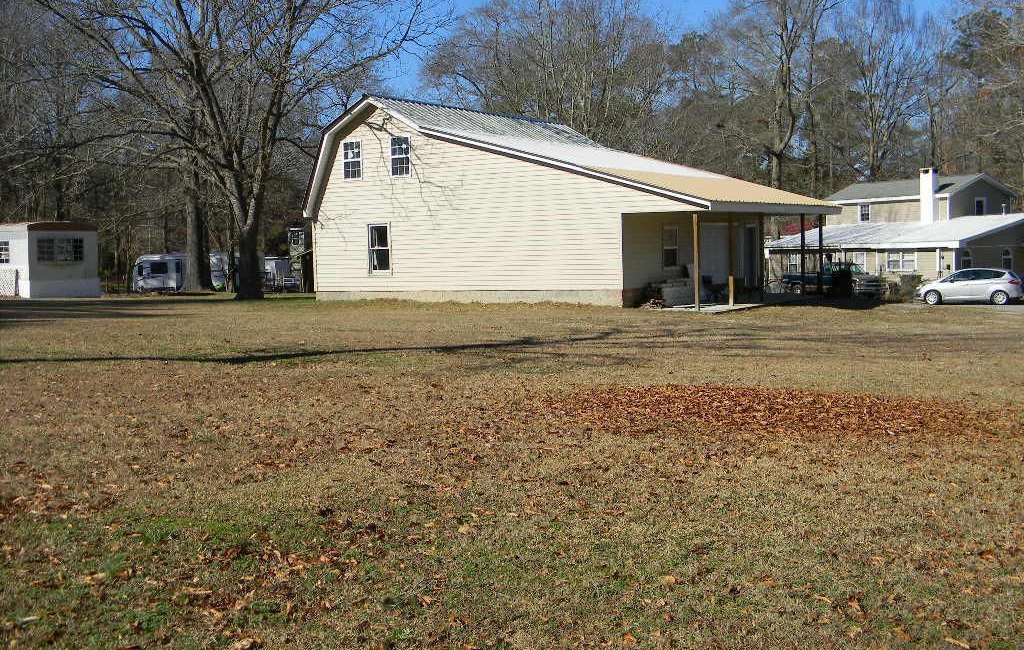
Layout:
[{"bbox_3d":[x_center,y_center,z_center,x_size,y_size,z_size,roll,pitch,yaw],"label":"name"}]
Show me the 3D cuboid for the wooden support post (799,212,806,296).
[{"bbox_3d":[8.817,-2.151,36.864,0.120,2.450,0.120,1,5,29],"label":"wooden support post"}]

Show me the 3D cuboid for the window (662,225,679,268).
[{"bbox_3d":[4.324,-2.096,33.020,0.100,1.200,1.000,1,5,29],"label":"window"}]

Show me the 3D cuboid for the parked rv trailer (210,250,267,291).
[{"bbox_3d":[-18.943,-3.740,84.000,4.200,2.850,2.450,-3,4,-25],"label":"parked rv trailer"}]

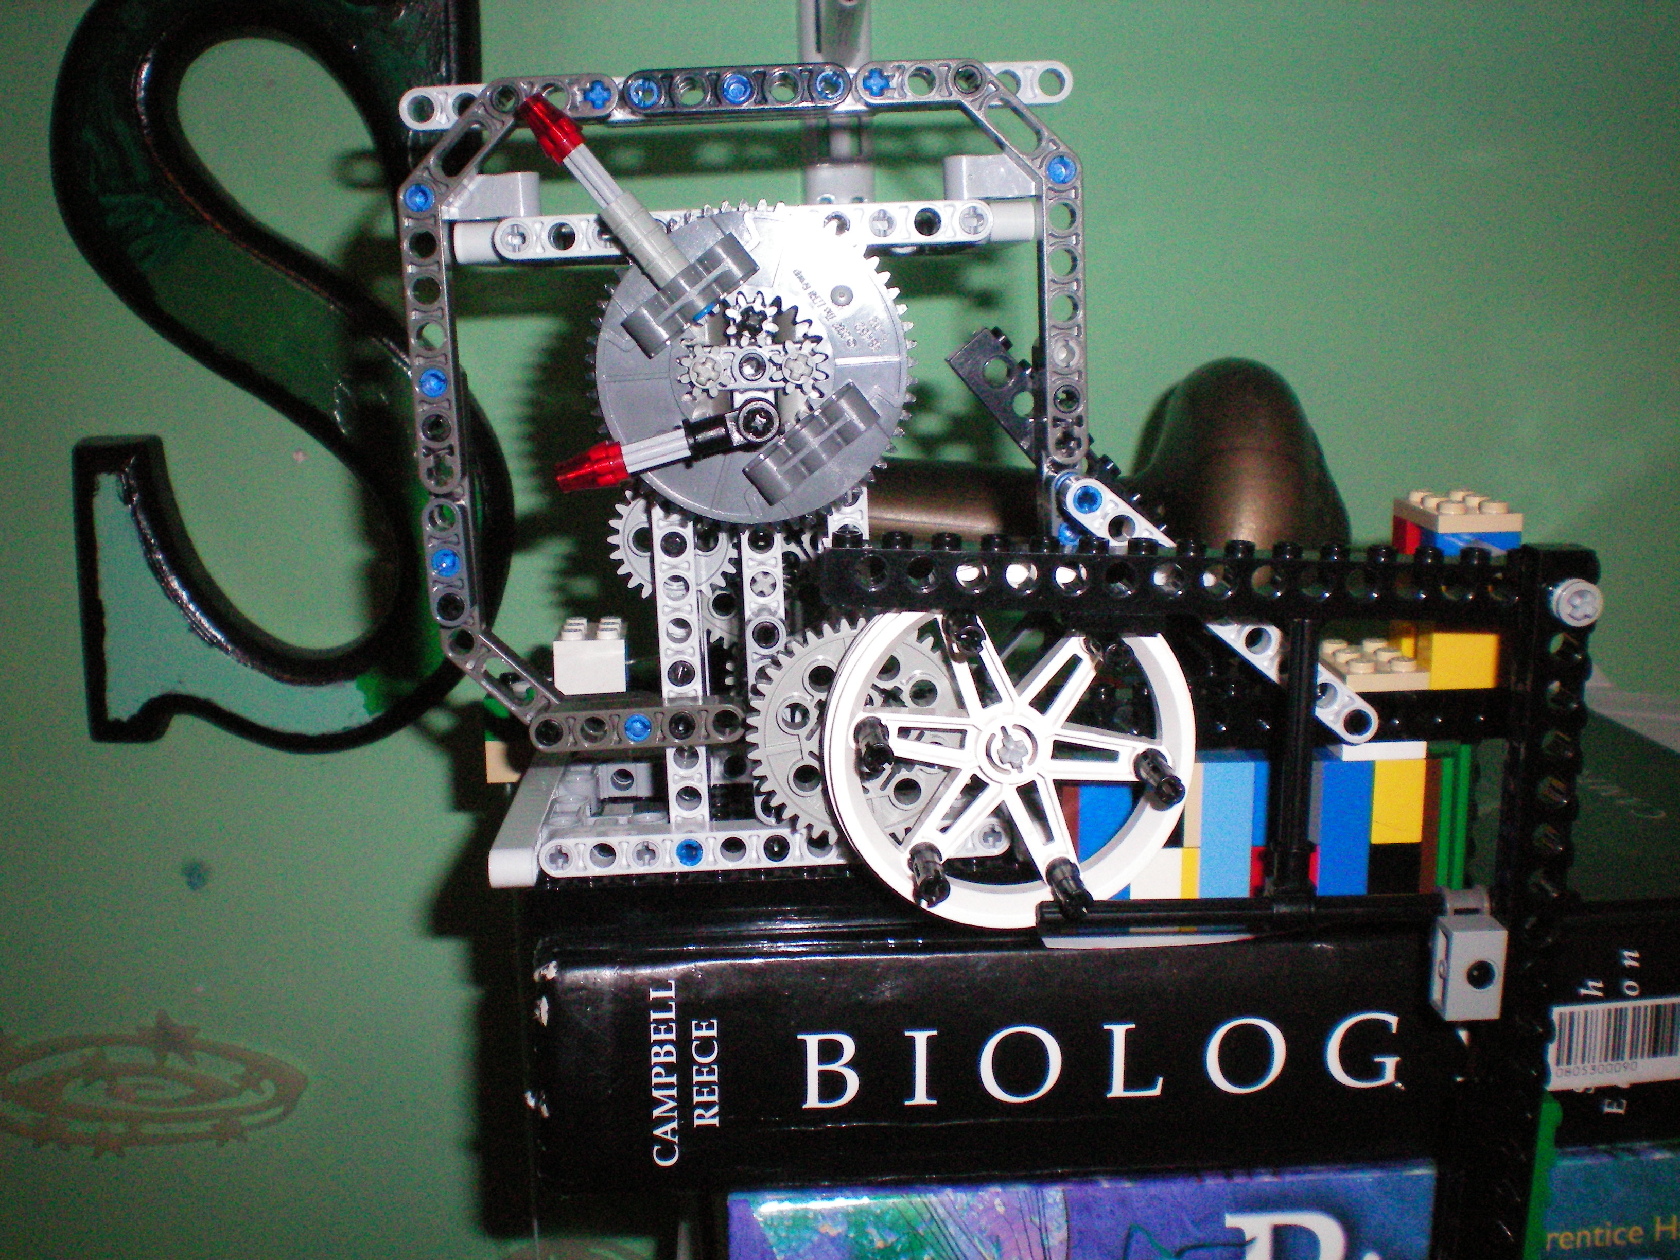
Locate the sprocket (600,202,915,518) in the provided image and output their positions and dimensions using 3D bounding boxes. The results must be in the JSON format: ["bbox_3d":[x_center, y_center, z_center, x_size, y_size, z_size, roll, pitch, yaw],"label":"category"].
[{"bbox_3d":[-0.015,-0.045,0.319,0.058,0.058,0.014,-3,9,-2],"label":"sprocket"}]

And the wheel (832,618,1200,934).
[{"bbox_3d":[0.029,0.019,0.316,0.062,0.062,0.015,-3,9,-2],"label":"wheel"}]

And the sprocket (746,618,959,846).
[{"bbox_3d":[0.004,0.018,0.328,0.042,0.042,0.008,-3,9,-2],"label":"sprocket"}]

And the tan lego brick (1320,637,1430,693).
[{"bbox_3d":[0.102,0.006,0.355,0.016,0.005,0.024,-3,9,-2],"label":"tan lego brick"}]

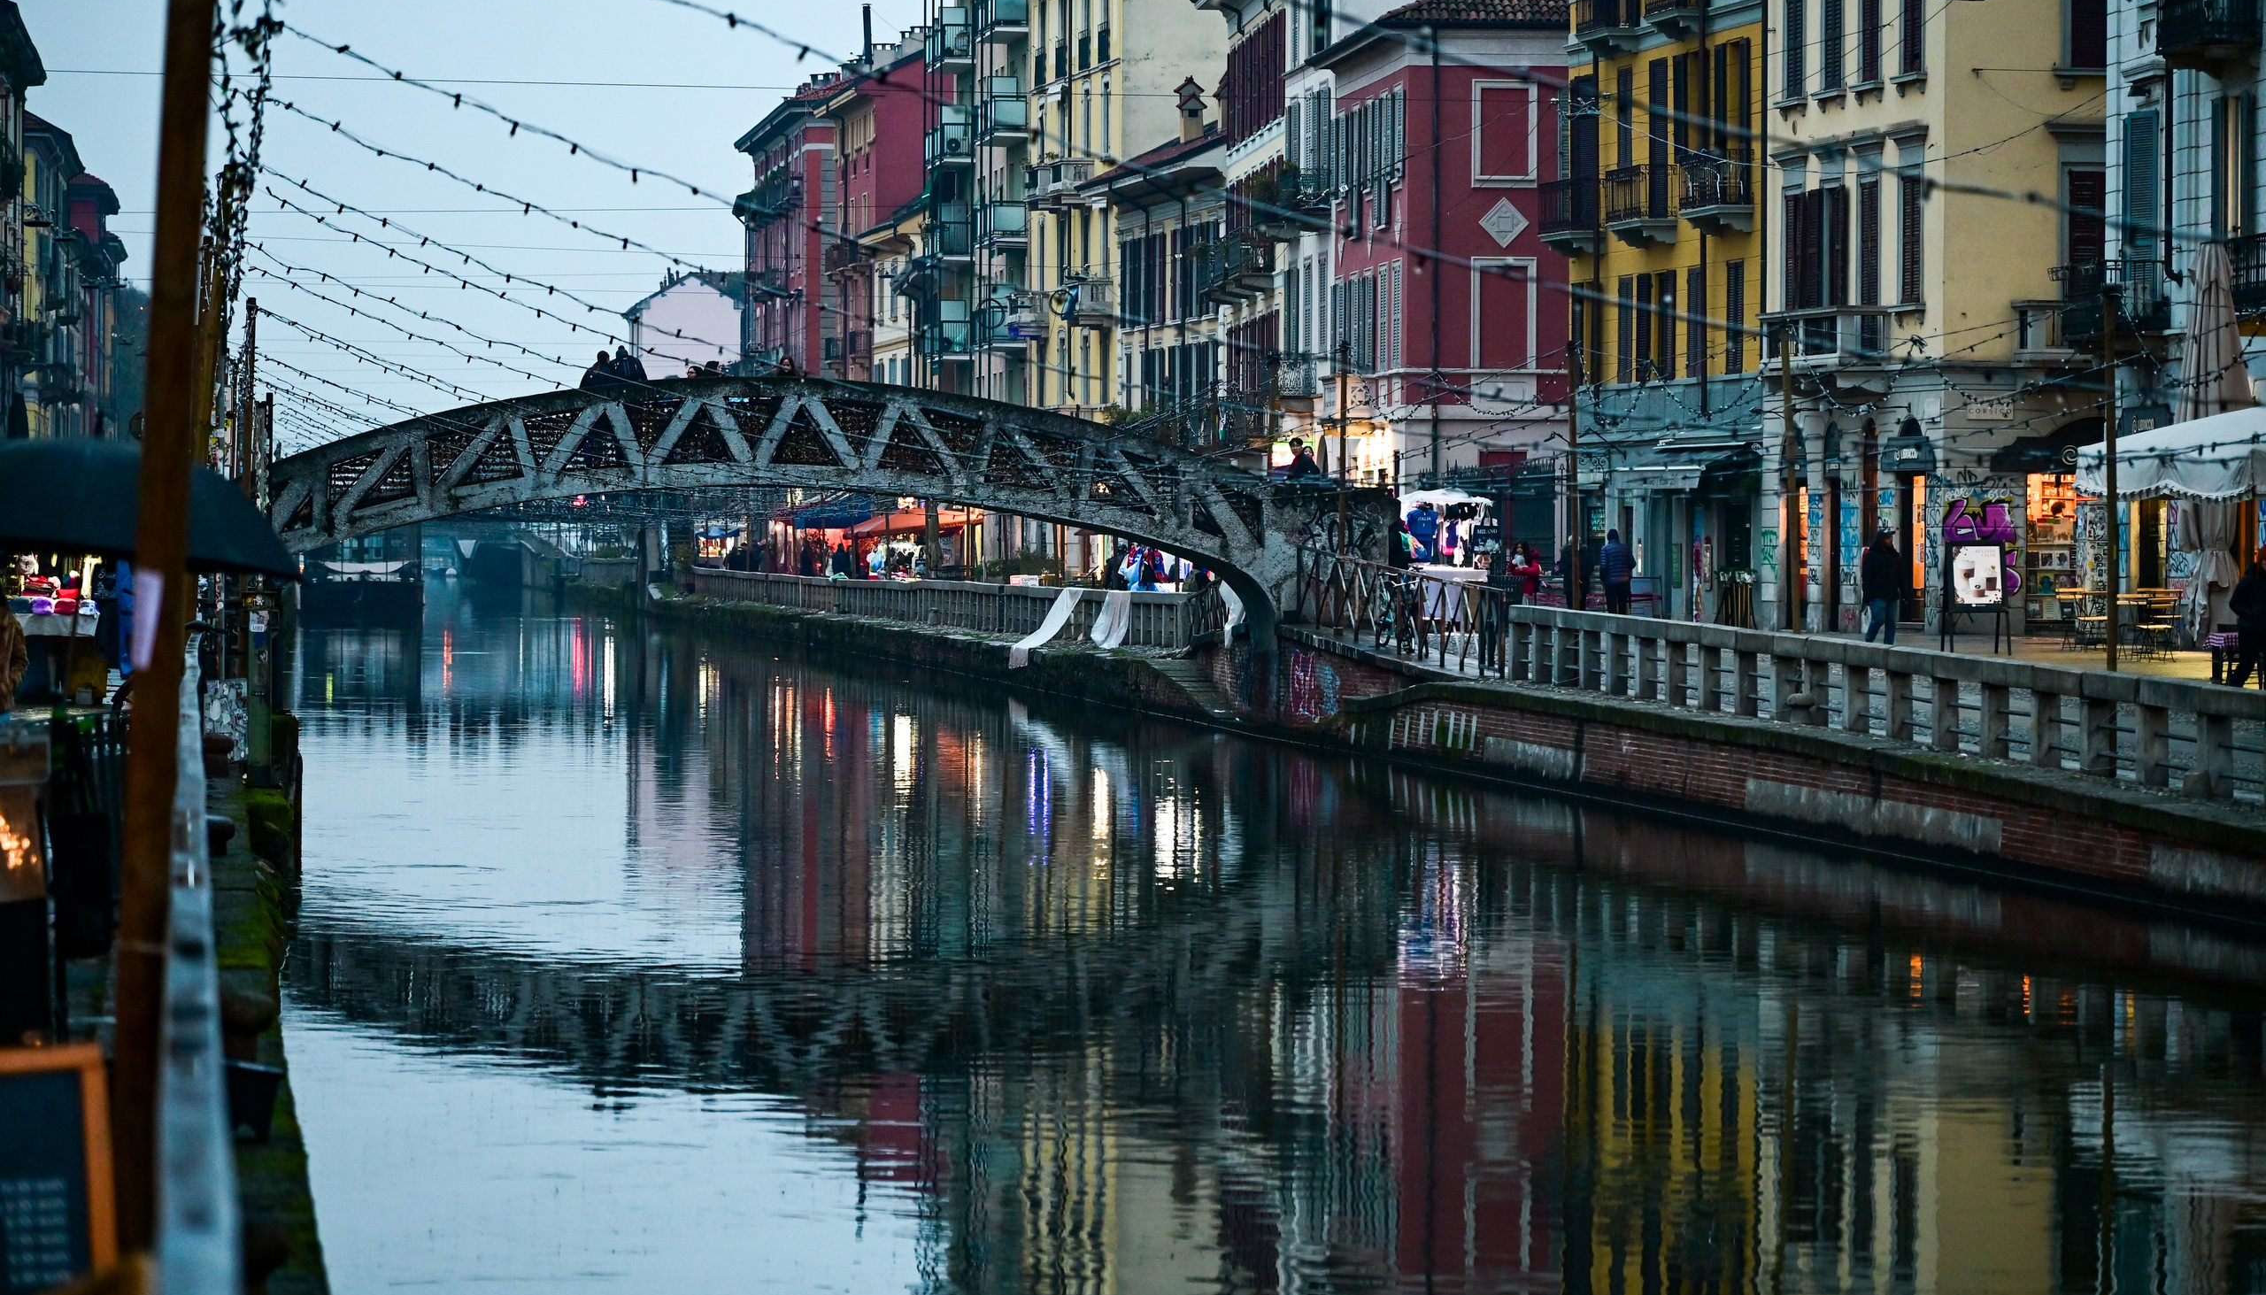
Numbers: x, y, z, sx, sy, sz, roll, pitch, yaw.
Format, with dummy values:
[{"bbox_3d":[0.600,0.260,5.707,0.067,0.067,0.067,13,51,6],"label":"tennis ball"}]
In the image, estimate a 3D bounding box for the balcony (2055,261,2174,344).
[{"bbox_3d":[15.154,-5.347,116.689,0.920,1.160,2.250,0,1,-10],"label":"balcony"}]

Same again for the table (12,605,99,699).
[{"bbox_3d":[-10.212,0.050,70.900,1.050,0.860,0.850,0,1,-7],"label":"table"}]

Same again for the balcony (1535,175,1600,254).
[{"bbox_3d":[8.177,-7.971,140.139,0.720,1.360,2.200,0,1,-11],"label":"balcony"}]

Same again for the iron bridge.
[{"bbox_3d":[-5.419,-2.205,118.928,18.779,4.115,3.600,0,1,-7],"label":"iron bridge"}]

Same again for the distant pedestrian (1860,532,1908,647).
[{"bbox_3d":[10.989,-0.830,110.700,0.580,1.750,0.420,0,1,-19],"label":"distant pedestrian"}]

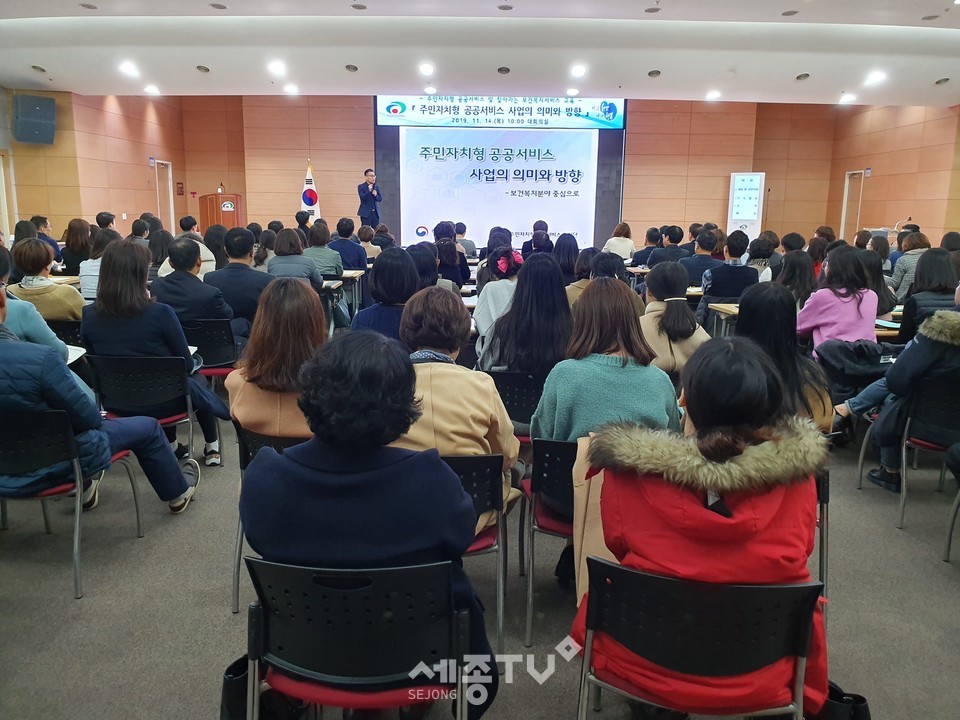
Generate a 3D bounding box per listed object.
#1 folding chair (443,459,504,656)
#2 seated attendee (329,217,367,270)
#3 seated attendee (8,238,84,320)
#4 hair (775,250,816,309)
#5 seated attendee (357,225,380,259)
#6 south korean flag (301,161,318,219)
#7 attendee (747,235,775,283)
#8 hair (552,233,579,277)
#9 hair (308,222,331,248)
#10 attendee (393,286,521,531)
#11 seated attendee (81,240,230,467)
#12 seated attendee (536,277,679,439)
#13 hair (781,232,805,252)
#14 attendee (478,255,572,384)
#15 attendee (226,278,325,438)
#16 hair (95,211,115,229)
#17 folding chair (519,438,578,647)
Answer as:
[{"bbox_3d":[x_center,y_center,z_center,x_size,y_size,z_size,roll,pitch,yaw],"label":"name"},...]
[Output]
[{"bbox_3d":[-0.158,0.602,2.515,0.480,0.760,0.530,1,13,2],"label":"folding chair"},{"bbox_3d":[-1.446,-0.925,7.919,0.500,1.270,0.800,1,13,0],"label":"seated attendee"},{"bbox_3d":[-2.810,-0.182,4.709,0.500,1.230,0.800,3,13,10],"label":"seated attendee"},{"bbox_3d":[2.280,-0.589,5.241,0.270,0.410,0.230,0,12,-5],"label":"hair"},{"bbox_3d":[-1.388,-1.021,9.137,0.420,1.270,0.700,1,12,3],"label":"seated attendee"},{"bbox_3d":[-3.747,-3.642,15.898,0.460,1.462,0.250,1,12,0],"label":"south korean flag"},{"bbox_3d":[2.724,-0.606,7.205,0.500,1.260,0.780,0,12,-1],"label":"attendee"},{"bbox_3d":[0.814,-0.992,6.840,0.250,0.418,0.220,1,12,0],"label":"hair"},{"bbox_3d":[-1.506,-1.168,6.765,0.200,0.245,0.220,1,13,3],"label":"hair"},{"bbox_3d":[-0.152,0.351,2.654,0.540,1.270,0.750,1,12,0],"label":"attendee"},{"bbox_3d":[-1.742,0.035,3.943,0.500,1.330,0.740,2,12,6],"label":"seated attendee"},{"bbox_3d":[0.456,0.304,2.758,0.500,1.250,0.800,1,13,0],"label":"seated attendee"},{"bbox_3d":[2.797,-1.031,6.464,0.190,0.210,0.210,0,12,-4],"label":"hair"},{"bbox_3d":[0.241,0.101,3.702,0.520,1.320,0.800,1,12,2],"label":"attendee"},{"bbox_3d":[-0.684,0.266,2.917,0.480,1.220,0.800,1,13,0],"label":"attendee"},{"bbox_3d":[-3.890,-1.433,7.493,0.180,0.200,0.210,6,13,23],"label":"hair"},{"bbox_3d":[0.407,0.577,2.662,0.480,0.760,0.530,1,13,0],"label":"folding chair"}]

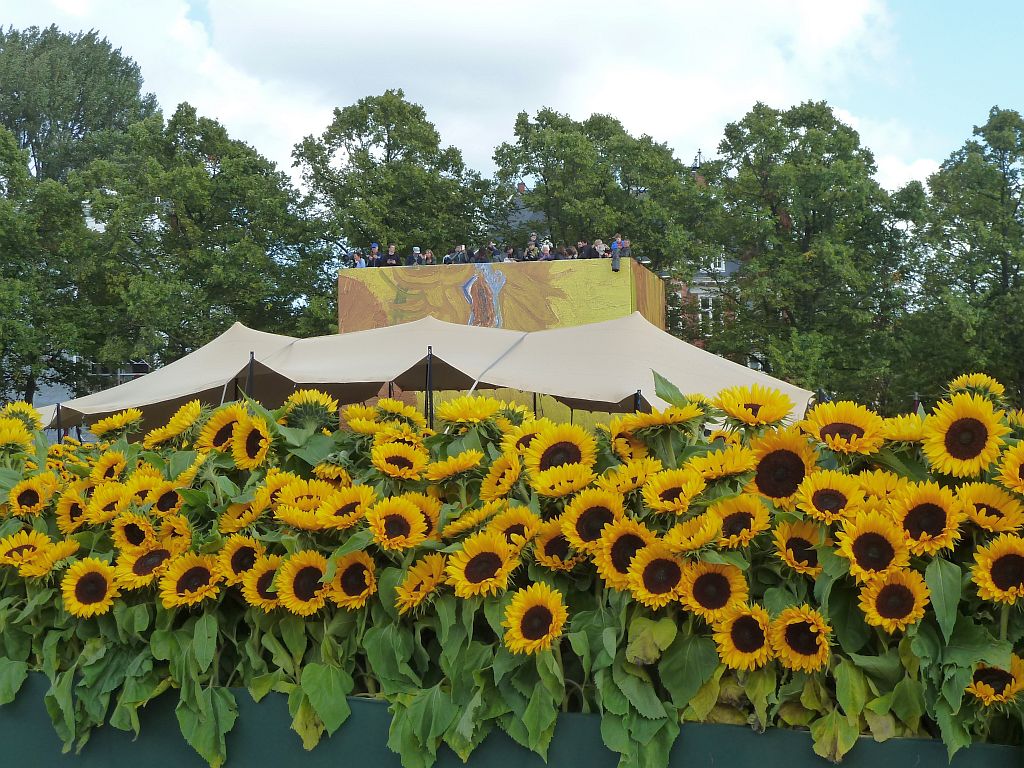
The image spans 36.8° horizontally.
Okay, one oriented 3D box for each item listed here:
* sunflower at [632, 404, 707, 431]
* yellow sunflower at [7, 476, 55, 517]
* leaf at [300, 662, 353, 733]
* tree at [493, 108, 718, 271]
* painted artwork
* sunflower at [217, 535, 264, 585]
[{"bbox_3d":[0.308,0.066,3.050,0.150,0.060,0.150,-1,27,18],"label":"sunflower"},{"bbox_3d":[-1.437,0.336,4.600,0.137,0.137,0.050,0,-23,6],"label":"yellow sunflower"},{"bbox_3d":[-0.392,0.667,3.250,0.110,0.155,0.035,-1,-2,6],"label":"leaf"},{"bbox_3d":[3.728,-3.459,61.663,8.800,14.500,7.500,0,-3,0],"label":"tree"},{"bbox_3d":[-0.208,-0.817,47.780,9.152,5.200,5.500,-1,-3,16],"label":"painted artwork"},{"bbox_3d":[-0.633,0.413,3.600,0.122,0.122,0.050,-1,-12,21],"label":"sunflower"}]

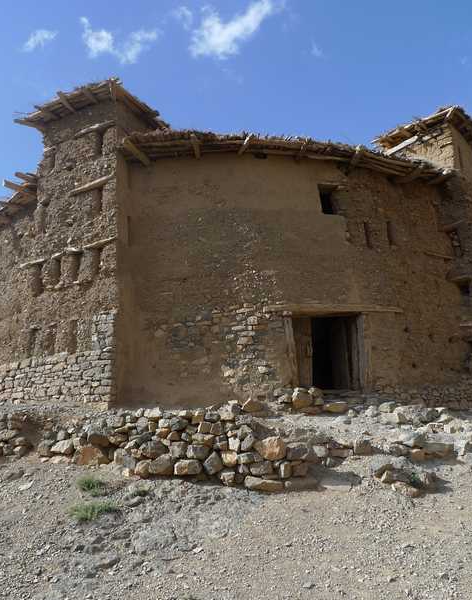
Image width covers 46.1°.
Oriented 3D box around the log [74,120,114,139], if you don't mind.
[{"bbox_3d":[-3.050,-3.638,11.880,1.356,0.117,0.138,-8,-12,38],"label":"log"}]

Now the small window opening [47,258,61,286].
[{"bbox_3d":[-4.479,-0.685,13.747,0.511,0.744,0.220,-8,-13,38],"label":"small window opening"}]

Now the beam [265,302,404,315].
[{"bbox_3d":[2.059,0.184,11.335,3.208,0.170,0.191,4,-10,-21],"label":"beam"}]

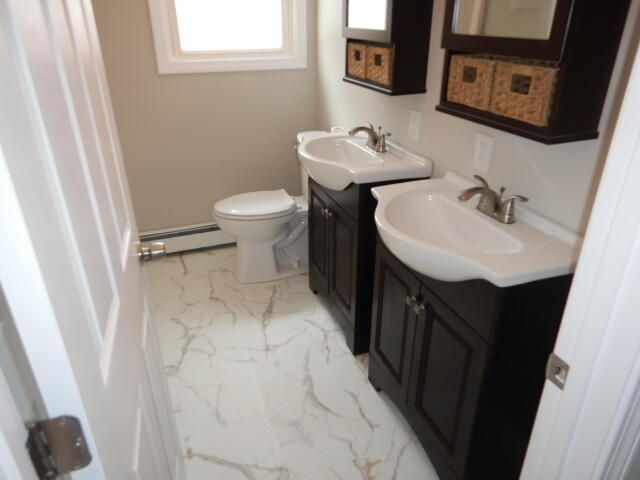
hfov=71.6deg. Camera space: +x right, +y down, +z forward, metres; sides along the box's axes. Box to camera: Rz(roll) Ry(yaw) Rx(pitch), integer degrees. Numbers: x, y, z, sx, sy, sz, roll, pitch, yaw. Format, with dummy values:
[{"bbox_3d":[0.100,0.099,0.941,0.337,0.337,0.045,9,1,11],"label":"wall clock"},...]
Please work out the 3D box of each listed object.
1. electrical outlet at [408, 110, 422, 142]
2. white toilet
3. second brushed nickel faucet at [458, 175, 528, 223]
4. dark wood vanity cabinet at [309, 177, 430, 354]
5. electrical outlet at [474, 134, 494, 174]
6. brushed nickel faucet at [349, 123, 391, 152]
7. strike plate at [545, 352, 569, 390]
[{"bbox_3d":[0.382,-0.462,1.800,0.008,0.115,0.076,-10,28,-17],"label":"electrical outlet"},{"bbox_3d":[-0.215,-0.171,2.561,0.767,0.750,0.460,-10,28,-17],"label":"white toilet"},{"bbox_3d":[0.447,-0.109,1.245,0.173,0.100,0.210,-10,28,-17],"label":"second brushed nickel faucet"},{"bbox_3d":[0.193,-0.004,2.136,0.306,0.814,0.629,-10,28,-17],"label":"dark wood vanity cabinet"},{"bbox_3d":[0.525,-0.278,1.430,0.008,0.115,0.076,-10,28,-17],"label":"electrical outlet"},{"bbox_3d":[0.196,-0.432,1.898,0.170,0.107,0.210,-10,28,-17],"label":"brushed nickel faucet"},{"bbox_3d":[0.412,0.228,0.763,0.006,0.054,0.036,-10,28,-17],"label":"strike plate"}]

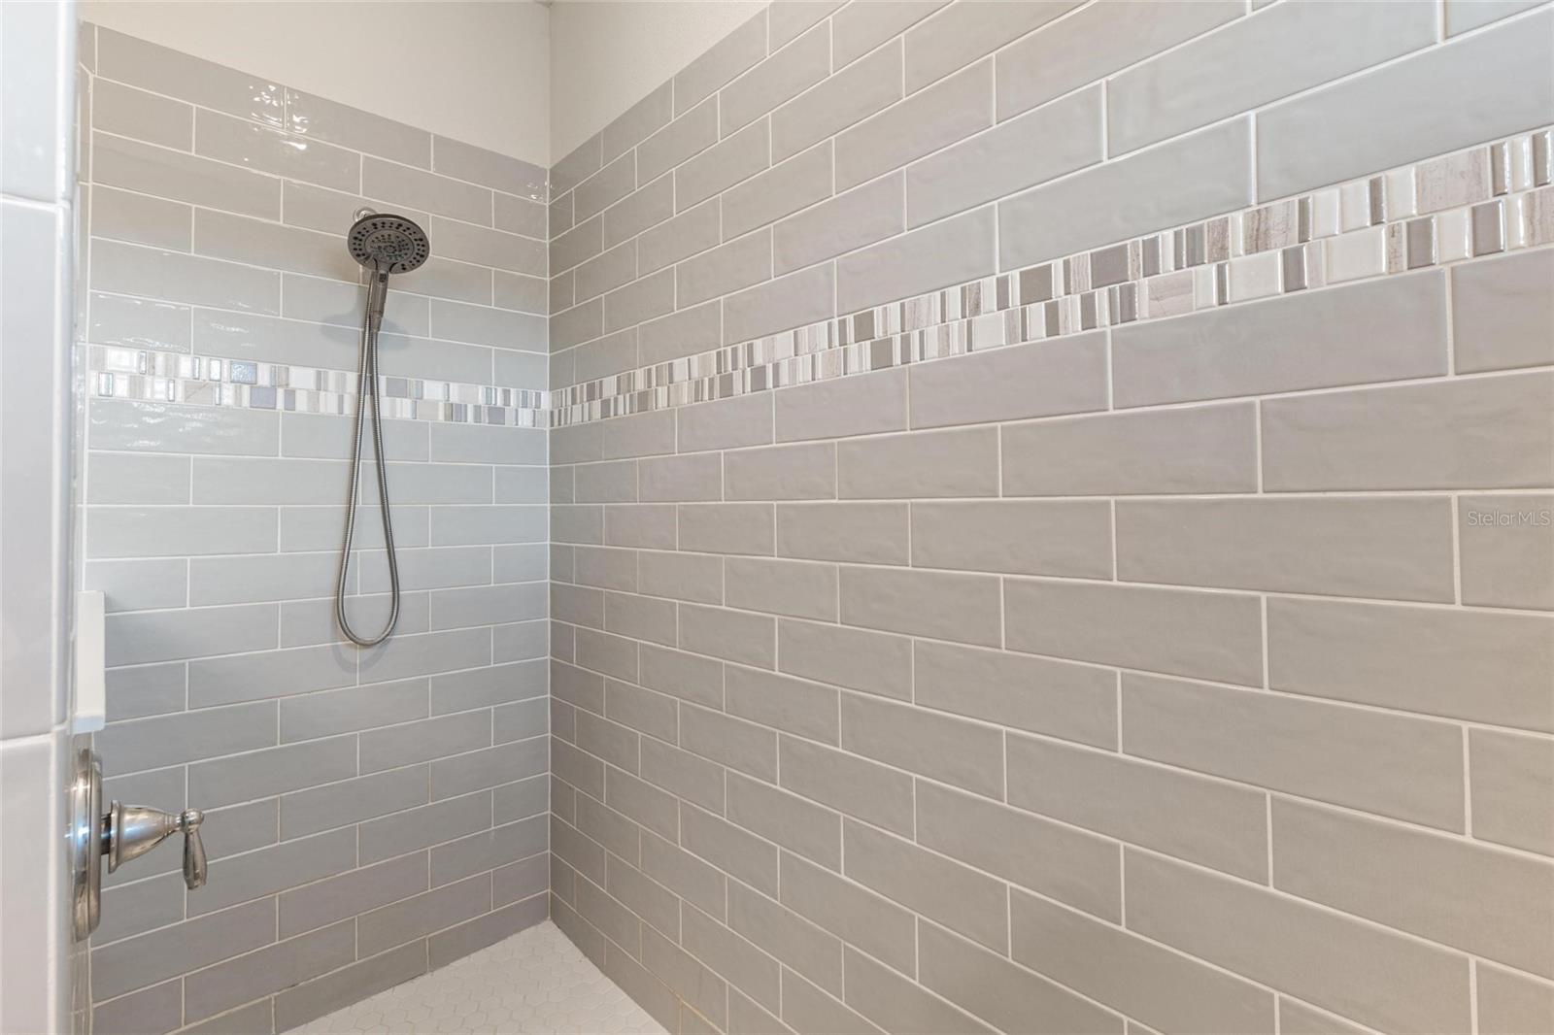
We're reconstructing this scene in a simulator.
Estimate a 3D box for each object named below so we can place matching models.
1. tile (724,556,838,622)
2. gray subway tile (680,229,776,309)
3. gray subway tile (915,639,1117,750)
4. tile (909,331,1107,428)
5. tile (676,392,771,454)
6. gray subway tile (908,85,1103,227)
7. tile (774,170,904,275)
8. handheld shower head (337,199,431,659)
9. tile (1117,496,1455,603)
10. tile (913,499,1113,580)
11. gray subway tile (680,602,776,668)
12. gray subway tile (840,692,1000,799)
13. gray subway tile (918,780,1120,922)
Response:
[{"bbox_3d":[0.003,0.132,1.292,0.010,0.102,0.302,1,-1,-44],"label":"tile"},{"bbox_3d":[-0.110,-0.497,1.401,0.009,0.101,0.299,0,0,-45],"label":"gray subway tile"},{"bbox_3d":[0.321,0.240,0.965,0.010,0.102,0.302,1,-1,-44],"label":"gray subway tile"},{"bbox_3d":[0.314,-0.186,0.976,0.009,0.101,0.299,0,0,-45],"label":"tile"},{"bbox_3d":[-0.107,-0.189,1.398,0.009,0.101,0.299,0,0,-45],"label":"tile"},{"bbox_3d":[0.311,-0.498,0.978,0.010,0.100,0.300,1,-1,-44],"label":"gray subway tile"},{"bbox_3d":[0.099,-0.498,1.191,0.009,0.101,0.299,0,0,-45],"label":"tile"},{"bbox_3d":[-0.891,-0.205,1.550,0.175,0.970,0.220,0,0,-42],"label":"handheld shower head"},{"bbox_3d":[0.530,0.029,0.753,0.010,0.102,0.302,1,-1,-44],"label":"tile"},{"bbox_3d":[0.317,0.028,0.966,0.010,0.100,0.300,1,-1,-44],"label":"tile"},{"bbox_3d":[-0.103,0.232,1.393,0.009,0.101,0.299,0,0,-45],"label":"gray subway tile"},{"bbox_3d":[0.215,0.344,1.065,0.010,0.100,0.300,1,-1,-44],"label":"gray subway tile"},{"bbox_3d":[0.321,0.450,0.956,0.010,0.100,0.300,1,-1,-44],"label":"gray subway tile"}]

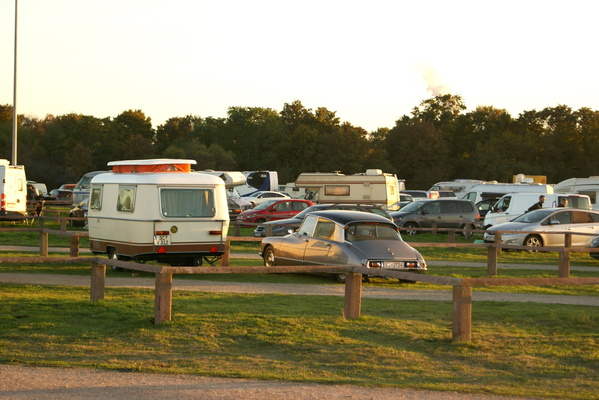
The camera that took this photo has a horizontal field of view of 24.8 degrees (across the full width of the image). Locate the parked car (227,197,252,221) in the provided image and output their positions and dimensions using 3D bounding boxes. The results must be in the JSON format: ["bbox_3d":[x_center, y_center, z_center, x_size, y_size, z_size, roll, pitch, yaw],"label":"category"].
[{"bbox_3d":[-3.918,0.860,77.500,1.700,1.440,4.300,0,0,3],"label":"parked car"}]

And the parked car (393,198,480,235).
[{"bbox_3d":[6.450,0.850,66.800,4.650,1.740,1.820,0,0,-13],"label":"parked car"}]

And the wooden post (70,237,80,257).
[{"bbox_3d":[-5.920,1.300,36.000,0.160,0.690,0.160,0,0,-38],"label":"wooden post"}]

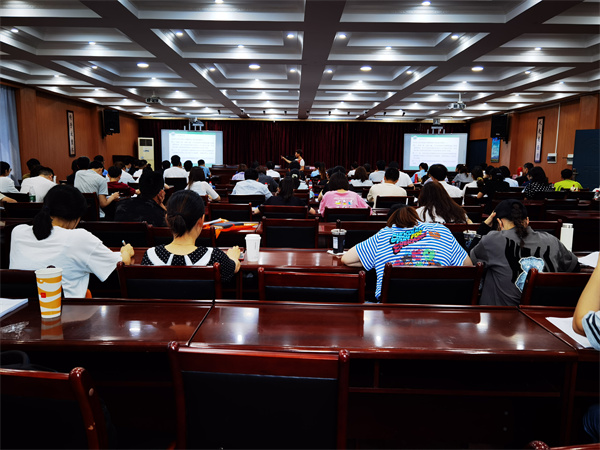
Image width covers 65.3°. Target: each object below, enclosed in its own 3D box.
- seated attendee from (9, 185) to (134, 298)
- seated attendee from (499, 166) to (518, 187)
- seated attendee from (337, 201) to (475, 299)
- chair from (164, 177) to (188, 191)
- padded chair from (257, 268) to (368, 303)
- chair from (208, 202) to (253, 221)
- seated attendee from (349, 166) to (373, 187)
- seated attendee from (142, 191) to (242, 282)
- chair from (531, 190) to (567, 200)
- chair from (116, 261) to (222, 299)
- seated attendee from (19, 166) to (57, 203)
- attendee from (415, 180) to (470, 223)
[{"bbox_3d":[-1.173,0.392,2.480,0.530,1.214,0.755,2,8,6],"label":"seated attendee"},{"bbox_3d":[3.781,-0.440,8.759,0.480,1.340,0.720,1,8,-1],"label":"seated attendee"},{"bbox_3d":[0.582,0.438,2.592,0.718,1.088,0.800,1,8,-1],"label":"seated attendee"},{"bbox_3d":[-2.286,-0.434,8.900,0.470,0.920,0.530,1,9,0],"label":"chair"},{"bbox_3d":[0.066,0.586,2.273,0.520,0.890,0.540,2,8,5],"label":"padded chair"},{"bbox_3d":[-0.704,0.174,4.986,0.520,0.890,0.540,1,8,0],"label":"chair"},{"bbox_3d":[1.103,-0.442,8.735,0.480,1.294,0.720,1,8,-1],"label":"seated attendee"},{"bbox_3d":[-0.567,0.399,2.485,0.503,1.169,0.800,1,8,-1],"label":"seated attendee"},{"bbox_3d":[3.507,-0.043,6.917,0.520,0.890,0.540,1,8,0],"label":"chair"},{"bbox_3d":[-0.581,0.568,2.340,0.450,0.875,0.500,1,8,-1],"label":"chair"},{"bbox_3d":[-3.348,-0.155,6.084,0.501,1.174,0.820,1,8,4],"label":"seated attendee"},{"bbox_3d":[1.094,0.242,3.835,0.470,1.200,0.750,1,9,0],"label":"attendee"}]

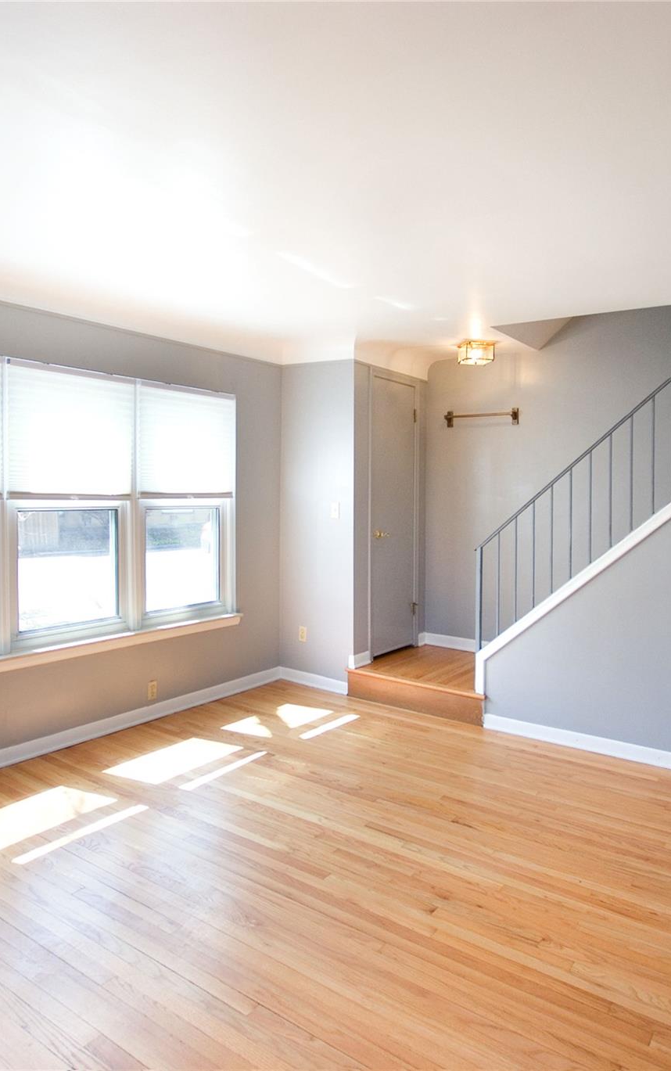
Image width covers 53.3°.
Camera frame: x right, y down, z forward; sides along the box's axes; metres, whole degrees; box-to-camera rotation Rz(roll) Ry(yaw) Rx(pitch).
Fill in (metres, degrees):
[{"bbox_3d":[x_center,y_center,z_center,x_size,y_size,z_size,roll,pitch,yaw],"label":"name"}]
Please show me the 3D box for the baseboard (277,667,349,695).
[{"bbox_3d":[-0.183,1.091,4.993,0.642,0.094,0.018,2,3,36],"label":"baseboard"}]

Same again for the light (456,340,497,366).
[{"bbox_3d":[1.013,-1.324,4.760,0.202,0.138,0.206,2,3,36],"label":"light"}]

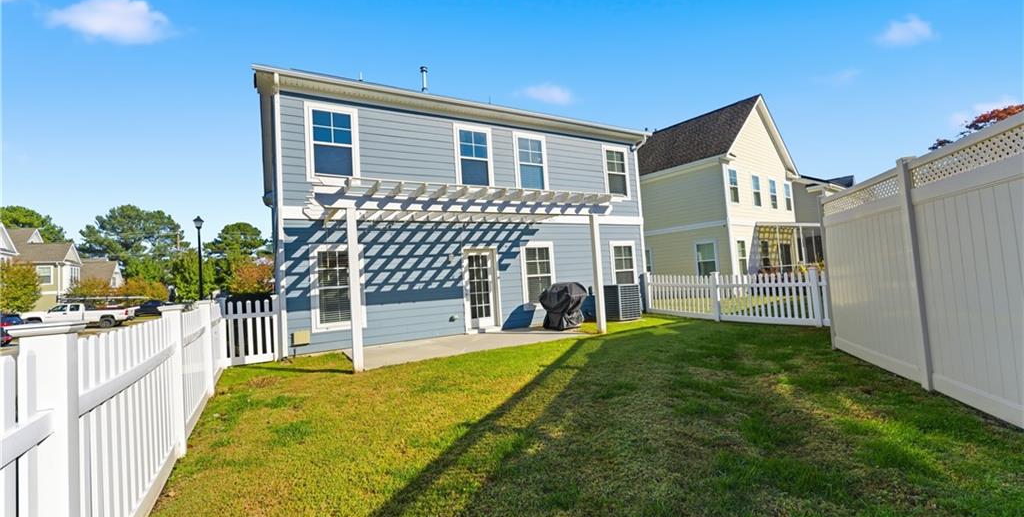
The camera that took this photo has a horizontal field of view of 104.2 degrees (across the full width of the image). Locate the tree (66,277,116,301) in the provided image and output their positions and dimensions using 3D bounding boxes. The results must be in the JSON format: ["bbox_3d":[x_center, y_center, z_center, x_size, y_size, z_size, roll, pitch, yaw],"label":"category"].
[{"bbox_3d":[-42.105,4.074,39.906,3.600,4.340,3.600,-6,-3,43],"label":"tree"}]

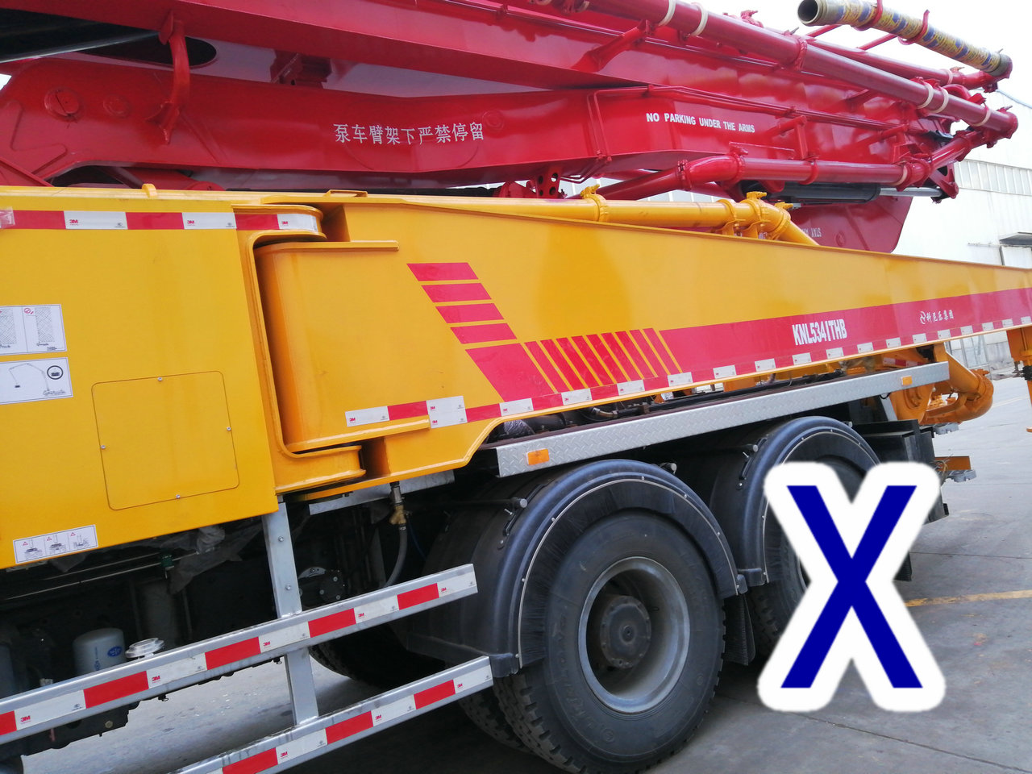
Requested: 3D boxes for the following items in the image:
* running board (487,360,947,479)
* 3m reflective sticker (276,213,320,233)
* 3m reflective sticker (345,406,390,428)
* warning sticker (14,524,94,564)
[{"bbox_3d":[1.187,0.104,4.035,3.340,0.110,0.320,-8,-1,-36],"label":"running board"},{"bbox_3d":[-0.702,-0.527,2.597,0.141,0.050,0.032,-8,-1,-36],"label":"3m reflective sticker"},{"bbox_3d":[-0.488,0.098,2.654,0.151,0.050,0.004,-8,-1,-36],"label":"3m reflective sticker"},{"bbox_3d":[-1.194,0.408,2.095,0.187,0.059,0.004,-8,-1,-36],"label":"warning sticker"}]

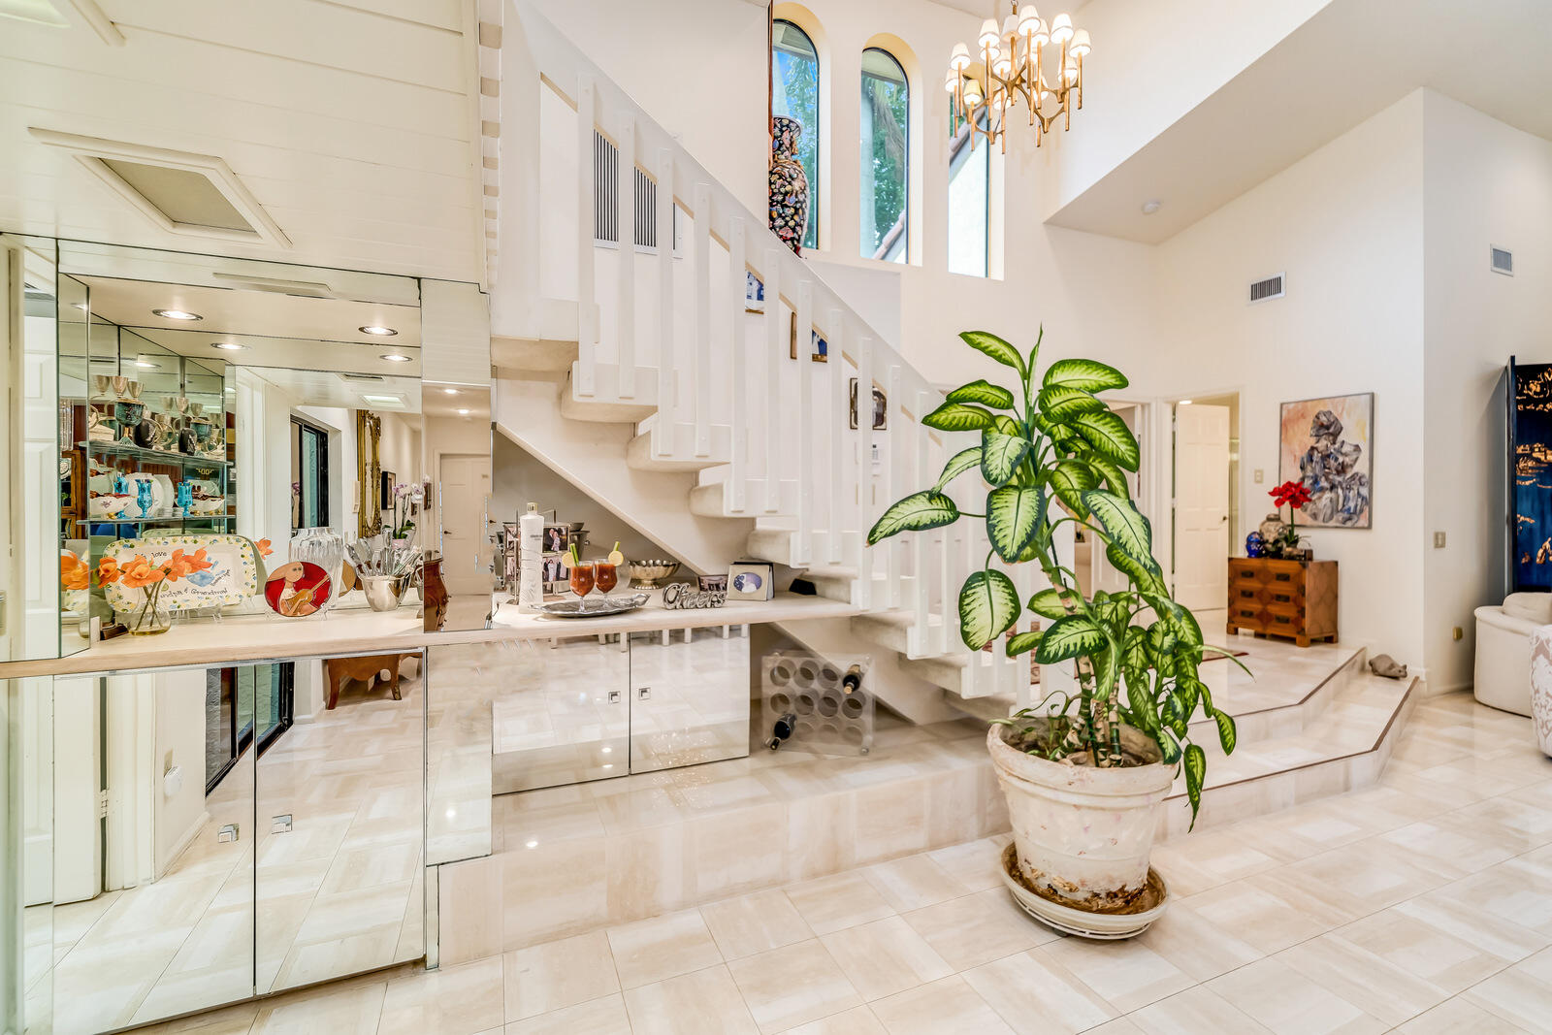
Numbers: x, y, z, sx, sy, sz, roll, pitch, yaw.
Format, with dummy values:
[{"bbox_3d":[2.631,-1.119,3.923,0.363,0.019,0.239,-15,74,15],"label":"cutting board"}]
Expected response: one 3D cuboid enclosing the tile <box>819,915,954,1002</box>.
[{"bbox_3d":[0.325,1.305,1.923,0.298,0.010,0.298,0,0,-23],"label":"tile"}]

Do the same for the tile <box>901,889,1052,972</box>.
[{"bbox_3d":[0.599,1.305,2.038,0.298,0.010,0.298,0,0,-23],"label":"tile"}]

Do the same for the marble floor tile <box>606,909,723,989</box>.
[{"bbox_3d":[-0.337,1.305,1.962,0.298,0.010,0.286,0,0,-23],"label":"marble floor tile"}]

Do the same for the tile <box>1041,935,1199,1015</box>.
[{"bbox_3d":[0.989,1.305,1.879,0.298,0.010,0.298,0,0,-23],"label":"tile"}]

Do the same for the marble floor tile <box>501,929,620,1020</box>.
[{"bbox_3d":[-0.611,1.305,1.846,0.298,0.010,0.286,0,0,-23],"label":"marble floor tile"}]

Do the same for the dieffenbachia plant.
[{"bbox_3d":[0.880,0.200,2.200,1.180,1.690,1.000,0,0,22],"label":"dieffenbachia plant"}]

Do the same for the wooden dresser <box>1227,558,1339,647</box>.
[{"bbox_3d":[4.141,0.669,5.296,0.432,0.648,0.571,0,0,-23],"label":"wooden dresser"}]

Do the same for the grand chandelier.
[{"bbox_3d":[1.460,-2.720,3.900,0.870,0.680,0.870,0,0,20],"label":"grand chandelier"}]

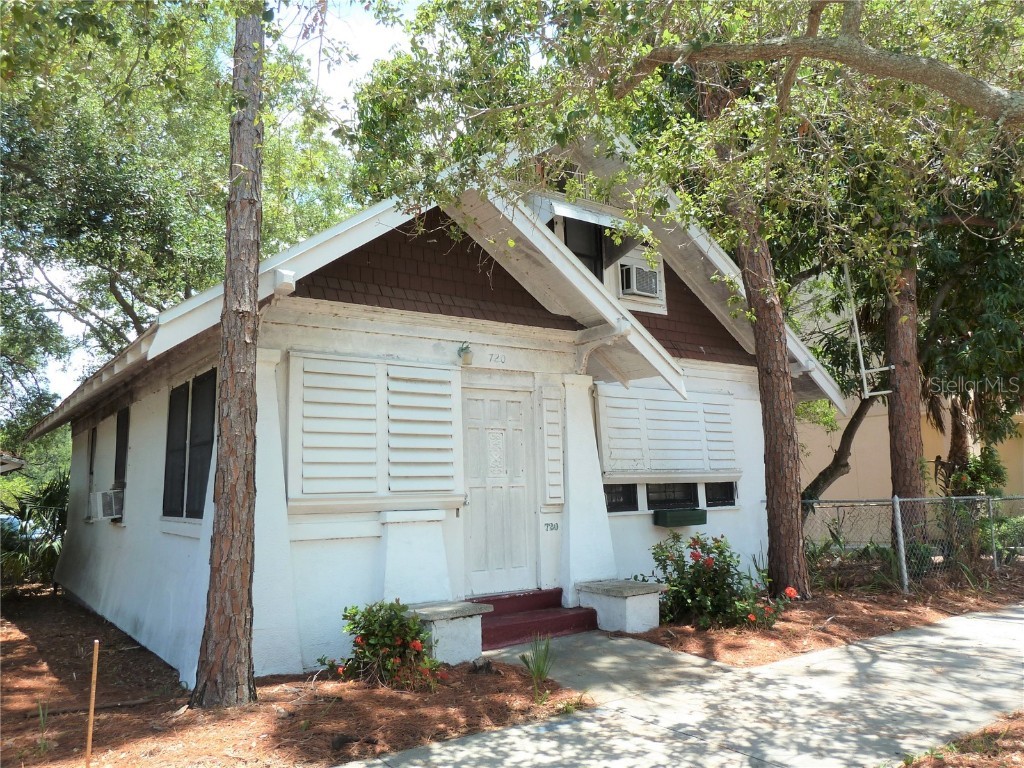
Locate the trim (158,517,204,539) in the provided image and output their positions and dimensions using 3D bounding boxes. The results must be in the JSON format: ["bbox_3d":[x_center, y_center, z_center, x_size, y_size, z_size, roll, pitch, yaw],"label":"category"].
[{"bbox_3d":[-3.072,1.320,6.828,0.070,0.170,1.620,4,-10,-37],"label":"trim"}]

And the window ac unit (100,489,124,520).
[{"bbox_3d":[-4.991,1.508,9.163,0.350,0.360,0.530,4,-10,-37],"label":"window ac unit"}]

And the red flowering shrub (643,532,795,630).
[{"bbox_3d":[2.102,1.999,7.600,1.150,0.880,0.920,4,-9,-37],"label":"red flowering shrub"}]

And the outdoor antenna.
[{"bbox_3d":[5.028,-0.752,10.400,0.620,1.850,0.300,-6,-9,25],"label":"outdoor antenna"}]

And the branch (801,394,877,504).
[{"bbox_3d":[5.033,1.010,11.400,1.120,1.700,0.450,-2,-7,0],"label":"branch"}]

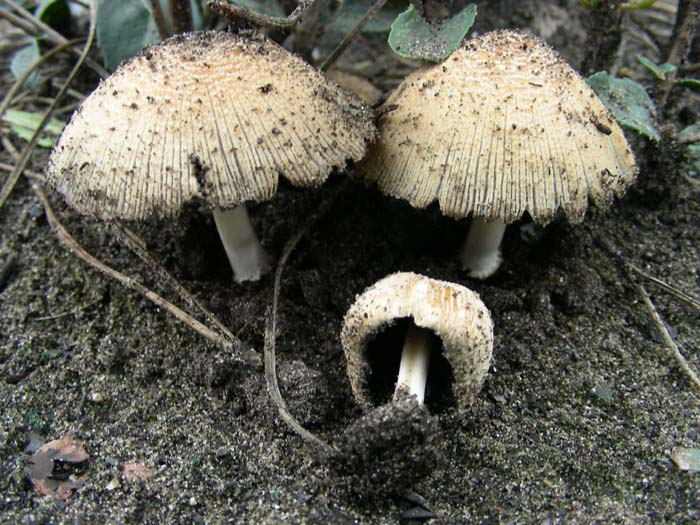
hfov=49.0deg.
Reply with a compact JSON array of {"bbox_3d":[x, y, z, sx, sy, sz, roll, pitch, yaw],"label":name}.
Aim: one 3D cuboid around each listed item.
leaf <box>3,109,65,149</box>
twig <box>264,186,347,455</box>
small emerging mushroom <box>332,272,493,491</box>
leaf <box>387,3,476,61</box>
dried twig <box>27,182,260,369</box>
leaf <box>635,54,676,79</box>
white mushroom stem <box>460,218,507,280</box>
[{"bbox_3d":[-0.108,-0.046,0.262,0.021,0.004,0.014,11,46,11],"label":"leaf"},{"bbox_3d":[-0.009,0.006,0.173,0.016,0.010,0.105,0,30,0],"label":"twig"},{"bbox_3d":[0.010,0.018,0.132,0.028,0.034,0.028,0,30,0],"label":"small emerging mushroom"},{"bbox_3d":[0.020,-0.056,0.187,0.021,0.005,0.018,0,65,0],"label":"leaf"},{"bbox_3d":[-0.055,-0.001,0.187,0.014,0.008,0.113,-24,38,-35],"label":"dried twig"},{"bbox_3d":[0.096,-0.061,0.240,0.013,0.004,0.011,0,60,0],"label":"leaf"},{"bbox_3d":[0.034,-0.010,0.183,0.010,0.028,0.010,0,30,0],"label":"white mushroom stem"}]

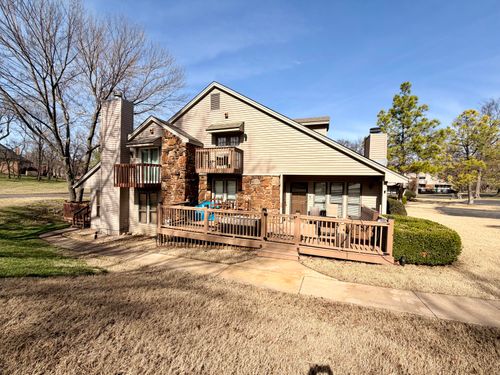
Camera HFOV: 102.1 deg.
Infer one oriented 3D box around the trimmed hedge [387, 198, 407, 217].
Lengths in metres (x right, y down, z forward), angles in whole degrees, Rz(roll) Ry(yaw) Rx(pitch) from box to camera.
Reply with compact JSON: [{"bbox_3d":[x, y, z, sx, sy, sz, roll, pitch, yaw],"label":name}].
[{"bbox_3d":[7.429,1.314,10.791,1.418,1.512,1.575,2,2,20],"label":"trimmed hedge"}]

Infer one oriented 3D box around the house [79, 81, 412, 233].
[{"bbox_3d":[-0.546,-1.456,14.305,16.643,7.665,12.075,2,2,20],"label":"house"}]

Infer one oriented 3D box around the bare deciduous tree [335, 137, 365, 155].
[{"bbox_3d":[18.969,-3.991,38.154,8.000,11.193,8.000,2,2,20],"label":"bare deciduous tree"}]

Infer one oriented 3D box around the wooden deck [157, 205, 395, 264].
[{"bbox_3d":[0.419,1.634,8.084,8.484,1.806,2.856,2,2,20],"label":"wooden deck"}]

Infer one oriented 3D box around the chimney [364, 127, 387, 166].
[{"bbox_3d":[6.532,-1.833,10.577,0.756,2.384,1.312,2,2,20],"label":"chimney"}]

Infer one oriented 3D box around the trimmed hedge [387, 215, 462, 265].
[{"bbox_3d":[5.292,1.601,6.545,1.680,1.092,2.310,2,2,20],"label":"trimmed hedge"}]

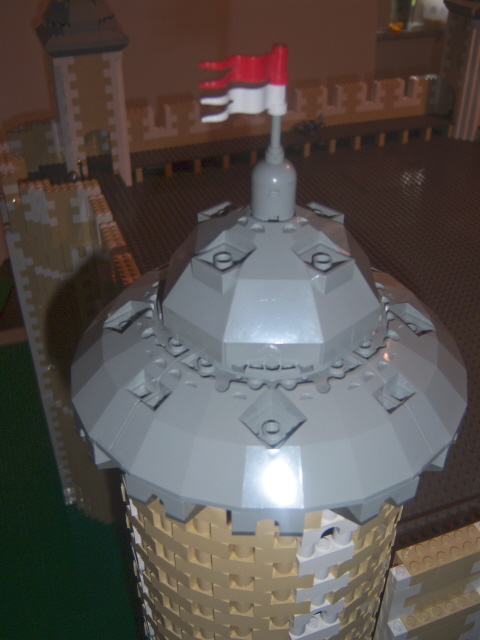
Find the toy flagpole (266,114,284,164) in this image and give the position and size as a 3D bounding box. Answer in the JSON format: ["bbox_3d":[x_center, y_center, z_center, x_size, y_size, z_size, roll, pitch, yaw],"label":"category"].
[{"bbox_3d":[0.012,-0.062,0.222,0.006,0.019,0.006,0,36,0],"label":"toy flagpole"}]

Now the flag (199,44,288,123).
[{"bbox_3d":[0.001,-0.074,0.208,0.030,0.021,0.009,-13,39,-18],"label":"flag"}]

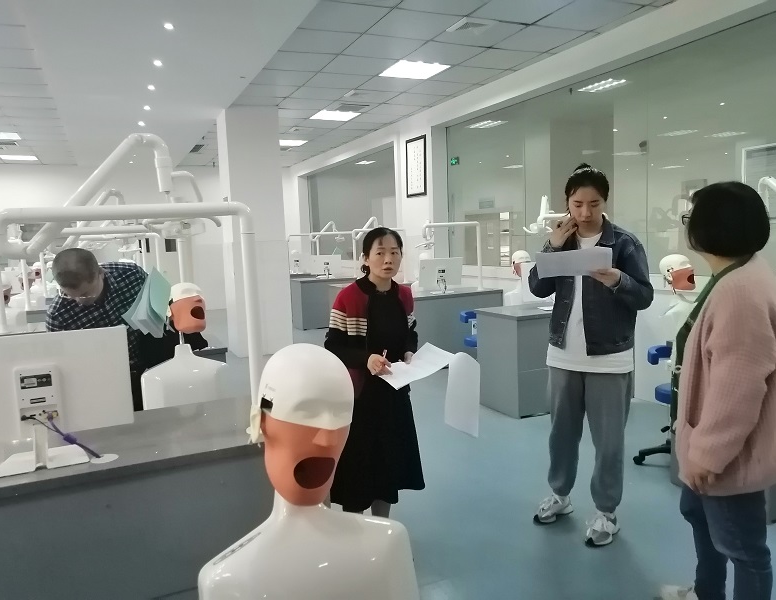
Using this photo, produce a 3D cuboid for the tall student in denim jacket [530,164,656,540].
[{"bbox_3d":[0.969,0.241,2.890,0.600,1.720,0.440,2,8,33],"label":"tall student in denim jacket"}]

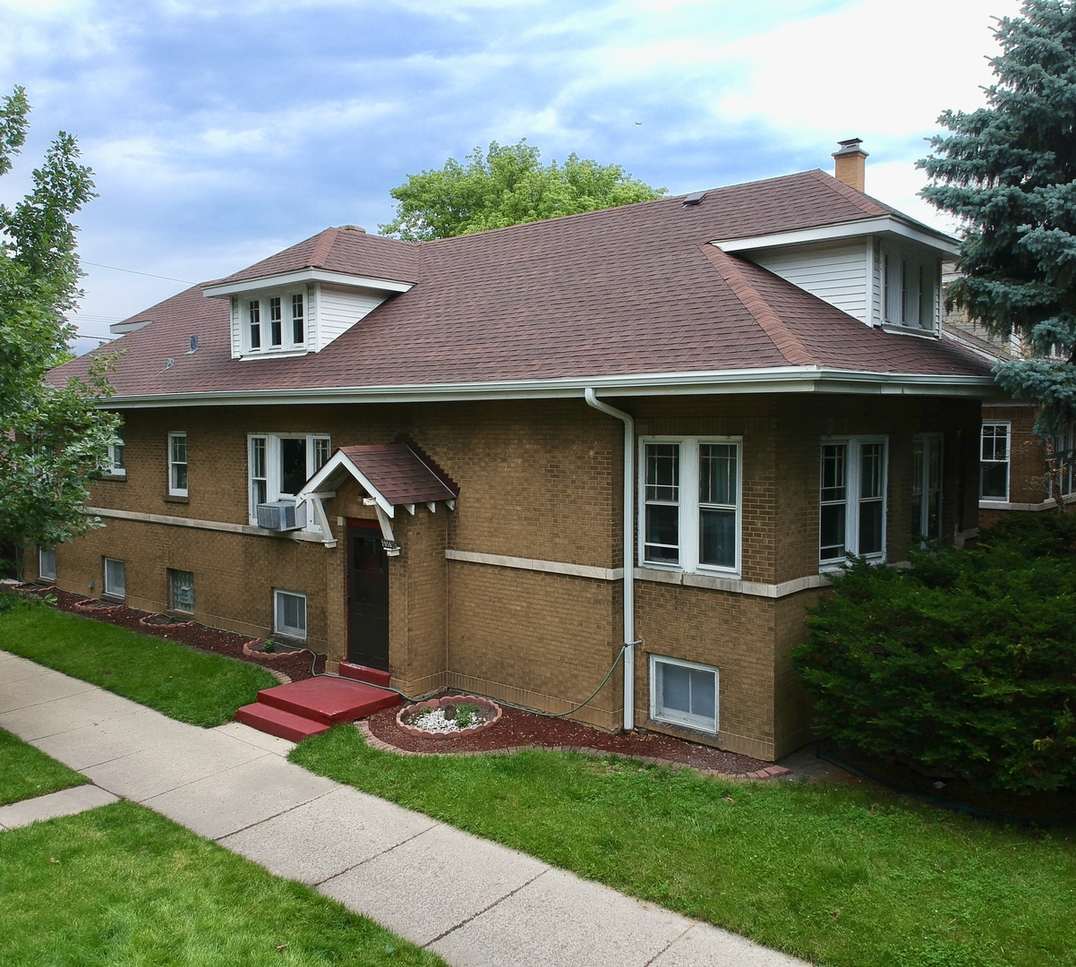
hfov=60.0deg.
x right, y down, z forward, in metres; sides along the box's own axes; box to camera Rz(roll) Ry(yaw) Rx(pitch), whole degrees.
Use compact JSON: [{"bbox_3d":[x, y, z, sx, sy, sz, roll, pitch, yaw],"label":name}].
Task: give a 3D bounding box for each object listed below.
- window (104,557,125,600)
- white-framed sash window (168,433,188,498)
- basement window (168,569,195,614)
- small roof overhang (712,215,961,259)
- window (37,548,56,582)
[{"bbox_3d":[-9.526,2.123,20.984,0.938,0.859,0.100,3,5,40],"label":"window"},{"bbox_3d":[-7.319,-0.386,18.940,0.730,1.323,0.100,3,5,40],"label":"white-framed sash window"},{"bbox_3d":[-7.193,2.185,18.818,0.950,0.825,0.120,3,5,40],"label":"basement window"},{"bbox_3d":[4.605,-3.419,13.864,2.527,0.217,3.553,3,5,40],"label":"small roof overhang"},{"bbox_3d":[-11.966,1.954,22.837,0.965,0.805,0.100,3,5,39],"label":"window"}]

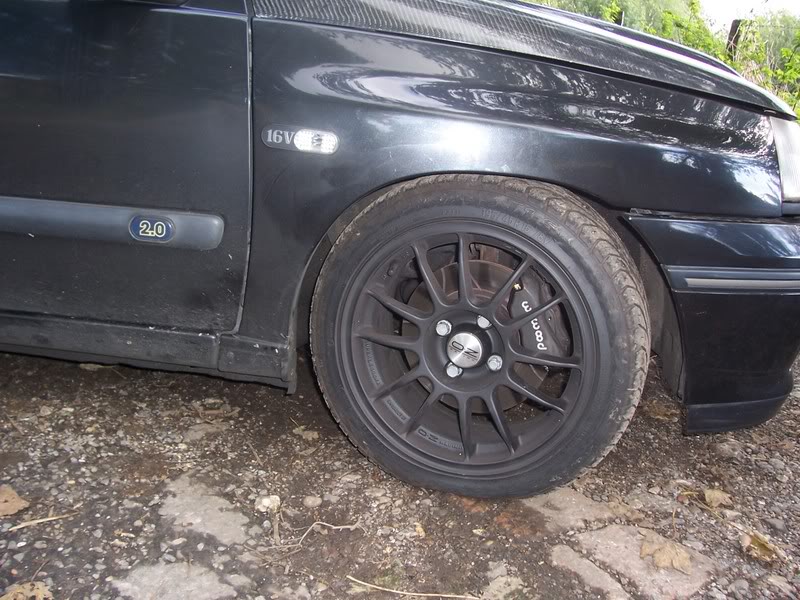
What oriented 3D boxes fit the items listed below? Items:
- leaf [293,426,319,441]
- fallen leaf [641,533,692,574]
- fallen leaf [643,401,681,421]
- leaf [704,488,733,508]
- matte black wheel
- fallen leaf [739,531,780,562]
[{"bbox_3d":[-0.180,0.264,1.558,0.066,0.013,0.038,13,17,37],"label":"leaf"},{"bbox_3d":[0.403,0.380,1.192,0.072,0.011,0.108,6,14,15],"label":"fallen leaf"},{"bbox_3d":[0.591,0.248,1.787,0.070,0.016,0.105,0,13,-11],"label":"fallen leaf"},{"bbox_3d":[0.554,0.344,1.366,0.041,0.018,0.075,6,14,13],"label":"leaf"},{"bbox_3d":[0.128,0.064,1.323,0.556,0.555,0.197,7,14,18],"label":"matte black wheel"},{"bbox_3d":[0.554,0.377,1.211,0.052,0.024,0.090,3,13,-1],"label":"fallen leaf"}]

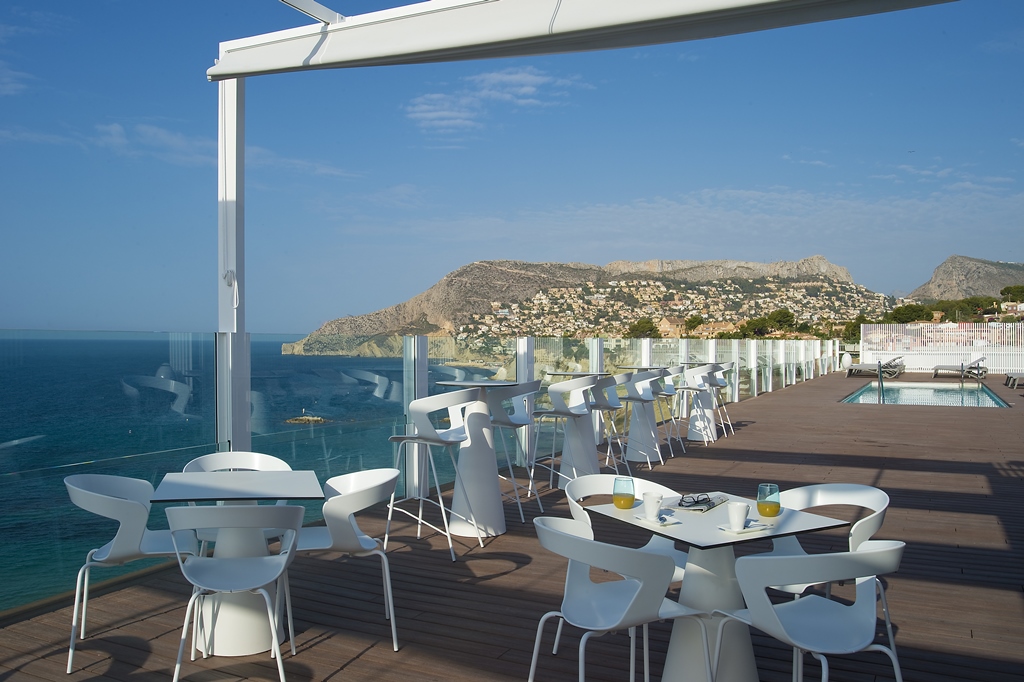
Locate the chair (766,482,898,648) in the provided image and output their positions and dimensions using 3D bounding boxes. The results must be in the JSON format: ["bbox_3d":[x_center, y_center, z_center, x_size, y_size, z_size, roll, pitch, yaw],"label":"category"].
[{"bbox_3d":[1.258,1.012,3.537,0.590,0.780,0.550,0,0,-27],"label":"chair"}]

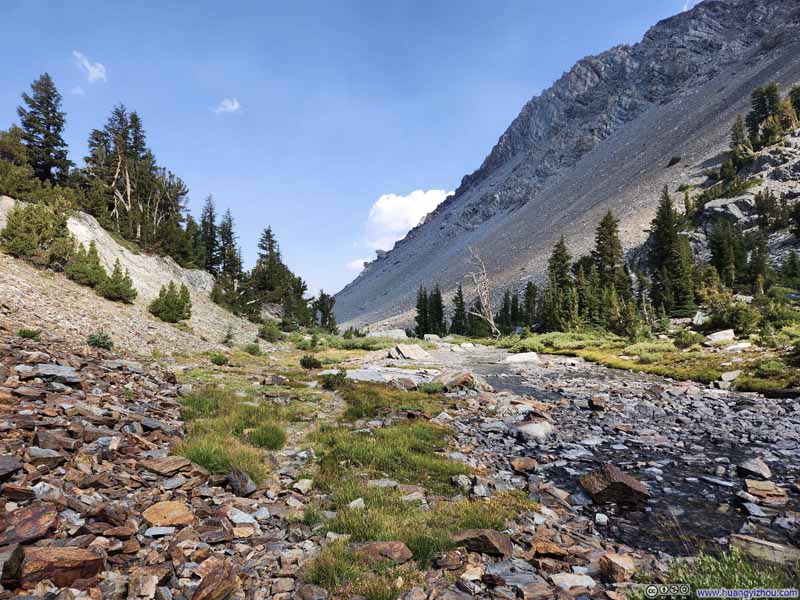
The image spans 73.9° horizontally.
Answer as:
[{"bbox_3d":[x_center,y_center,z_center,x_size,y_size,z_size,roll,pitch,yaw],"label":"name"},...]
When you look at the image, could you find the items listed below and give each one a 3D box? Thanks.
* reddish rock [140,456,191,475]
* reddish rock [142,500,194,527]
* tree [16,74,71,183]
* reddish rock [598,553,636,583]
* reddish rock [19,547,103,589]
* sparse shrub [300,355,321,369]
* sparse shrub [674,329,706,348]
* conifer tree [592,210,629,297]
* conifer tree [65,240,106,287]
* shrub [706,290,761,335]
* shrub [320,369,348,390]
[{"bbox_3d":[-2.162,1.526,4.900,0.420,0.100,0.300,1,-1,-24],"label":"reddish rock"},{"bbox_3d":[-1.699,1.567,3.900,0.370,0.100,0.270,0,-1,0],"label":"reddish rock"},{"bbox_3d":[-24.147,-11.210,36.000,3.038,8.128,3.038,1,-2,-34],"label":"tree"},{"bbox_3d":[1.289,1.585,3.150,0.220,0.120,0.180,0,-1,0],"label":"reddish rock"},{"bbox_3d":[-1.820,1.434,2.850,0.390,0.150,0.230,1,-2,-32],"label":"reddish rock"},{"bbox_3d":[-2.581,1.794,15.500,0.633,0.408,0.570,0,-1,-9],"label":"sparse shrub"},{"bbox_3d":[13.570,1.811,25.000,1.430,0.894,1.204,0,-1,0],"label":"sparse shrub"},{"bbox_3d":[17.822,-2.667,45.000,2.834,9.821,2.834,-1,-1,22],"label":"conifer tree"},{"bbox_3d":[-13.018,-1.511,22.000,1.652,1.809,1.391,0,-1,0],"label":"conifer tree"},{"bbox_3d":[18.197,0.682,29.000,2.799,2.281,2.357,0,-1,0],"label":"shrub"},{"bbox_3d":[-1.393,1.690,11.300,0.566,0.444,0.476,0,-1,0],"label":"shrub"}]

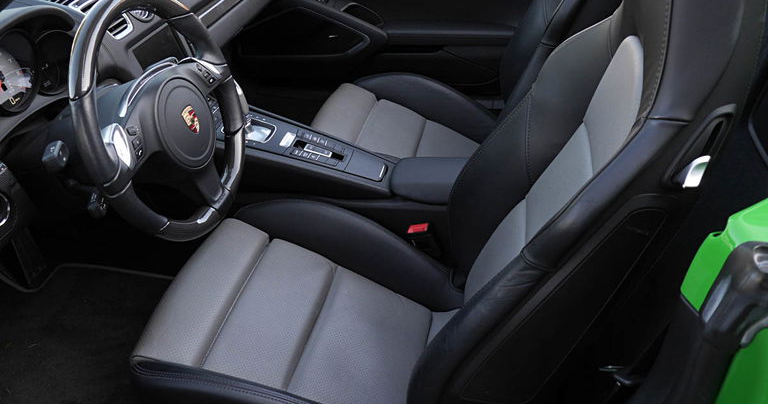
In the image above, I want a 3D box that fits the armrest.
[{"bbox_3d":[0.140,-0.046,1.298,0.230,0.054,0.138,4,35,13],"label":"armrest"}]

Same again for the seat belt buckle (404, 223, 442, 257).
[{"bbox_3d":[0.086,0.084,1.278,0.042,0.080,0.028,-12,30,22],"label":"seat belt buckle"}]

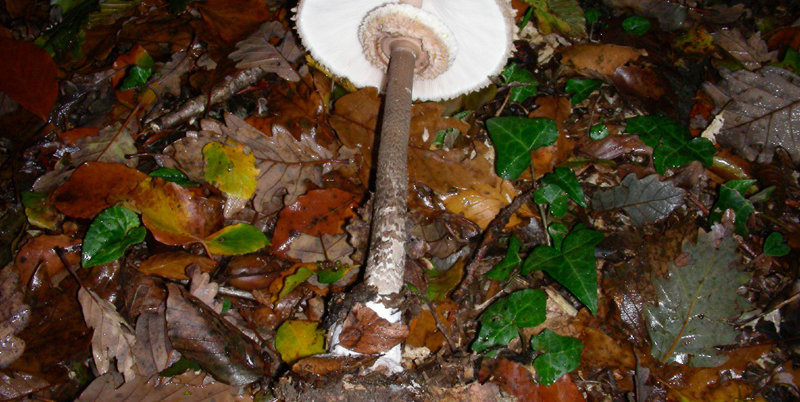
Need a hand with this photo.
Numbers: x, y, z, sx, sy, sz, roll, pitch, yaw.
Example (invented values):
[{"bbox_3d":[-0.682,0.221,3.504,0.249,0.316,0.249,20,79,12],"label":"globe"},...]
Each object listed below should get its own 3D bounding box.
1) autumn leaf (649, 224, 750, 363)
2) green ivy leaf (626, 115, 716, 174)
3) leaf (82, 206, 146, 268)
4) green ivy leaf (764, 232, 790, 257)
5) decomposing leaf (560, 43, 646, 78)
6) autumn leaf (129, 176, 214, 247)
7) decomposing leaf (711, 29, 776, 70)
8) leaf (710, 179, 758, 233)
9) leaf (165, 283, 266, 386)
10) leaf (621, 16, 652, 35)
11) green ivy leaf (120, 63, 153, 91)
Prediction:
[{"bbox_3d":[0.189,0.056,0.552,0.061,0.020,0.116,13,51,11],"label":"autumn leaf"},{"bbox_3d":[0.218,-0.045,0.714,0.076,0.013,0.071,15,47,15],"label":"green ivy leaf"},{"bbox_3d":[-0.197,0.025,0.591,0.037,0.010,0.049,39,64,24],"label":"leaf"},{"bbox_3d":[0.246,0.028,0.576,0.018,0.008,0.019,0,50,0],"label":"green ivy leaf"},{"bbox_3d":[0.164,-0.113,0.701,0.070,0.018,0.040,-2,45,-2],"label":"decomposing leaf"},{"bbox_3d":[-0.172,0.009,0.659,0.088,0.015,0.046,34,54,29],"label":"autumn leaf"},{"bbox_3d":[0.274,-0.123,0.694,0.039,0.012,0.049,-27,59,-18],"label":"decomposing leaf"},{"bbox_3d":[0.254,0.005,0.664,0.051,0.014,0.059,-1,45,-1],"label":"leaf"},{"bbox_3d":[-0.127,0.086,0.577,0.044,0.022,0.105,-33,54,-29],"label":"leaf"},{"bbox_3d":[0.194,-0.143,0.720,0.028,0.008,0.019,-36,59,-27],"label":"leaf"},{"bbox_3d":[-0.202,-0.094,0.678,0.018,0.015,0.028,9,51,7],"label":"green ivy leaf"}]

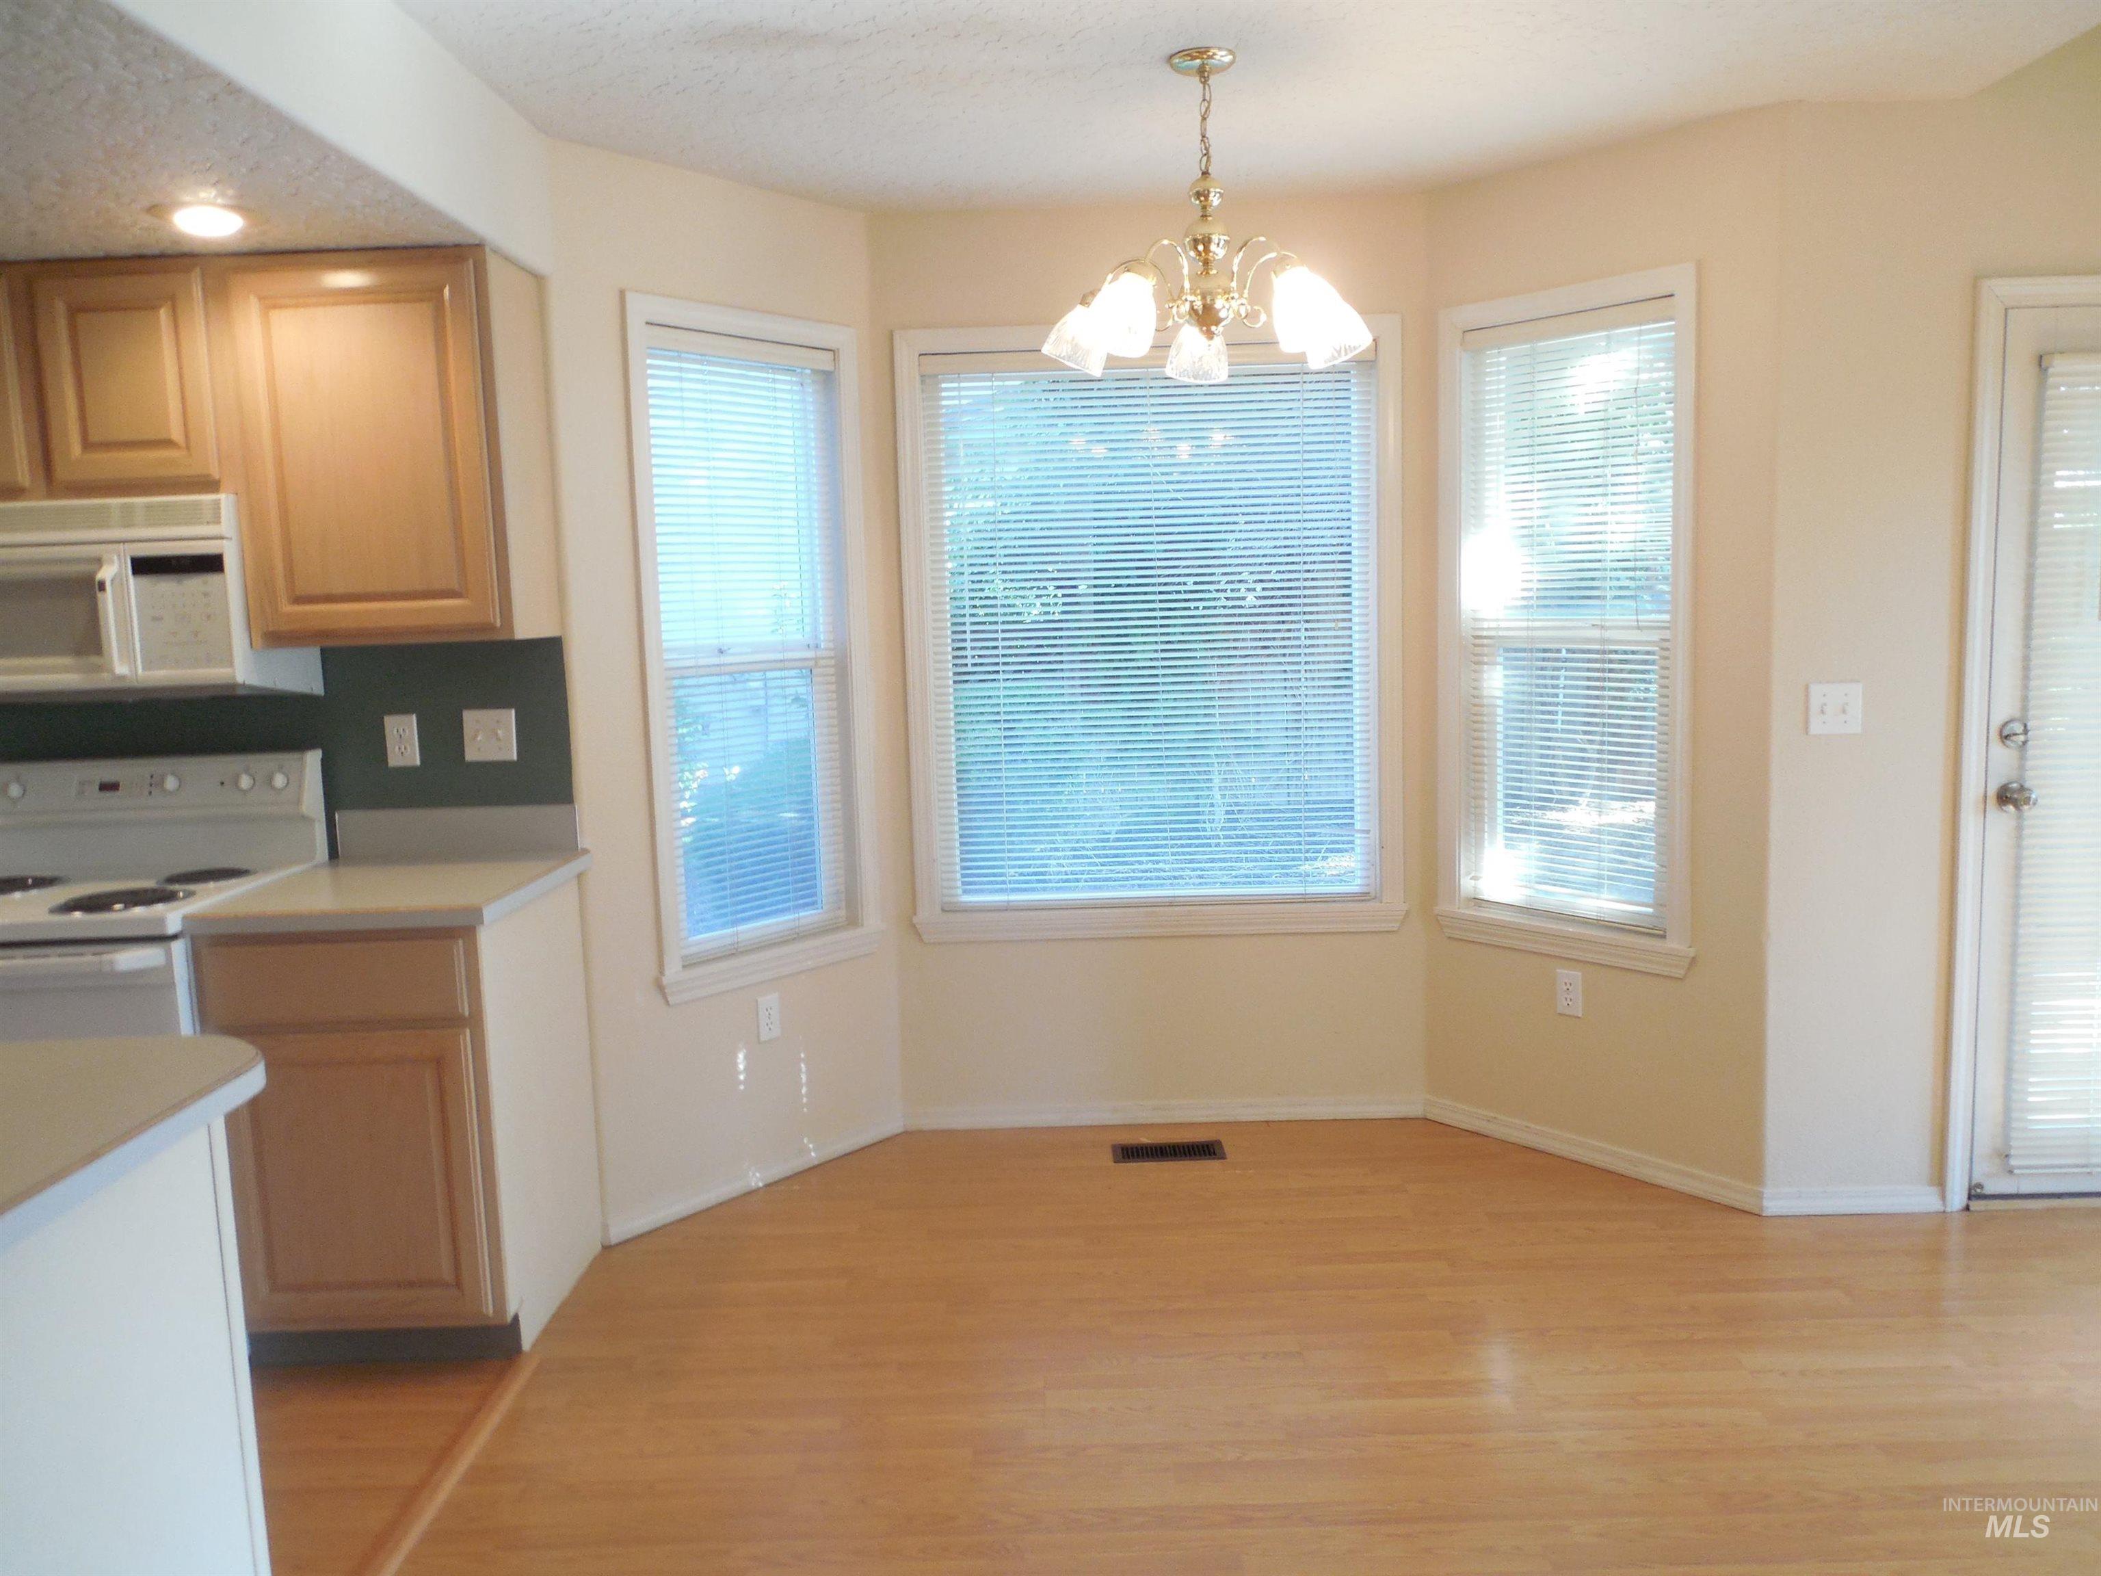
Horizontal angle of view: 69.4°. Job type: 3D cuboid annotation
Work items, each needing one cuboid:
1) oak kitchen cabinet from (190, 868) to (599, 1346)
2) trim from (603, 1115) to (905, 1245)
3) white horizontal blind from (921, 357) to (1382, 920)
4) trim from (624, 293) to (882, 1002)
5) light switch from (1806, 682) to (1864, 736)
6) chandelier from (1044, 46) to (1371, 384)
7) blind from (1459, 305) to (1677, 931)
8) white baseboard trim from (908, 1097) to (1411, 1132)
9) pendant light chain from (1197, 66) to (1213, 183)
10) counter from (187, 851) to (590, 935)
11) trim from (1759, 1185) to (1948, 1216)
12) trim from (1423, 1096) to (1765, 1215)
[{"bbox_3d":[-1.294,0.658,3.132,0.525,0.876,0.603,-2,6,1],"label":"oak kitchen cabinet"},{"bbox_3d":[-0.707,0.972,3.843,0.015,0.064,0.960,4,9,42],"label":"trim"},{"bbox_3d":[0.275,-0.417,4.091,1.200,1.500,0.045,-2,6,1],"label":"white horizontal blind"},{"bbox_3d":[-0.714,-0.339,3.792,0.050,1.654,0.692,4,8,40],"label":"trim"},{"bbox_3d":[1.756,-0.175,3.386,0.118,0.114,0.014,-1,6,1],"label":"light switch"},{"bbox_3d":[0.305,-1.095,2.912,0.655,0.580,0.630,-2,6,1],"label":"chandelier"},{"bbox_3d":[1.274,-0.409,3.768,0.045,1.500,0.585,-7,8,-40],"label":"blind"},{"bbox_3d":[0.314,0.913,4.244,1.460,0.072,0.016,-1,6,1],"label":"white baseboard trim"},{"bbox_3d":[0.302,-1.293,2.951,0.027,0.210,0.027,-1,6,1],"label":"pendant light chain"},{"bbox_3d":[-1.331,0.213,3.142,0.570,0.038,0.658,-1,6,1],"label":"counter"},{"bbox_3d":[1.837,0.944,3.459,0.418,0.064,0.015,-2,6,1],"label":"trim"},{"bbox_3d":[1.344,0.926,3.876,0.016,0.072,0.944,-7,8,-40],"label":"trim"}]

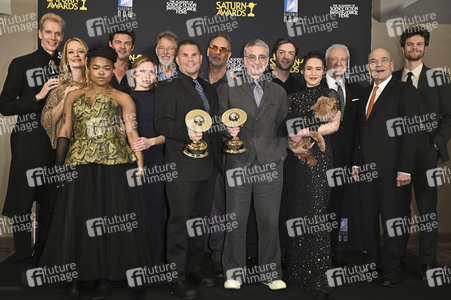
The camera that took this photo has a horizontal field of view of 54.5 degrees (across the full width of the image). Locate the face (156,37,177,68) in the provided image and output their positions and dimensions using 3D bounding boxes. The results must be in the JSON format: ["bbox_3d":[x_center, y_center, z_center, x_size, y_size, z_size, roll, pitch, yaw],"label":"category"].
[{"bbox_3d":[-0.471,-0.787,3.500,0.160,0.240,0.170,1,3,-5],"label":"face"}]

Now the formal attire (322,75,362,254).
[{"bbox_3d":[0.940,0.135,3.580,0.520,1.500,0.300,1,3,12],"label":"formal attire"}]

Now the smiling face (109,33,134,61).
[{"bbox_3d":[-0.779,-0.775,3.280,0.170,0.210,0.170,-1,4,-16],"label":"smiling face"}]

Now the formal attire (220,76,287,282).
[{"bbox_3d":[0.203,0.214,3.120,0.490,1.480,0.320,1,3,-2],"label":"formal attire"}]

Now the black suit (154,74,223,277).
[{"bbox_3d":[-0.252,0.180,2.980,0.470,1.380,0.330,0,4,-14],"label":"black suit"}]

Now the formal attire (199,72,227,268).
[{"bbox_3d":[-0.078,0.144,3.420,0.480,1.530,0.300,1,3,-3],"label":"formal attire"}]

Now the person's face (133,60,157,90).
[{"bbox_3d":[-0.592,-0.544,3.200,0.170,0.215,0.160,0,3,-24],"label":"person's face"}]

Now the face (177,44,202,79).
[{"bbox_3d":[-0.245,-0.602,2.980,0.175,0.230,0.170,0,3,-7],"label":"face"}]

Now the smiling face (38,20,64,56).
[{"bbox_3d":[-1.303,-0.842,3.280,0.175,0.240,0.160,12,0,-29],"label":"smiling face"}]

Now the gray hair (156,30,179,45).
[{"bbox_3d":[-0.470,-0.895,3.550,0.180,0.145,0.200,3,5,-8],"label":"gray hair"}]

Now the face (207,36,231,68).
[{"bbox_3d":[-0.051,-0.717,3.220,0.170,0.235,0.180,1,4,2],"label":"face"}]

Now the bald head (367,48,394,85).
[{"bbox_3d":[1.083,-0.583,3.060,0.180,0.250,0.210,2,4,17],"label":"bald head"}]

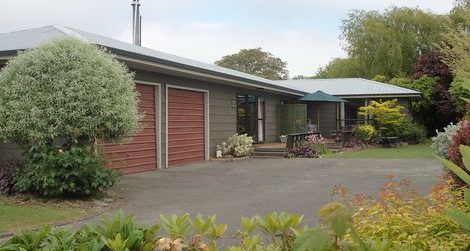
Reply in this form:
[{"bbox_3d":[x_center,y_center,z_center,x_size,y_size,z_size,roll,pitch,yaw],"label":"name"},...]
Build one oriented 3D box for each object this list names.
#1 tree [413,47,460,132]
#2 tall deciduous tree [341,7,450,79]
[{"bbox_3d":[11.800,-1.900,29.000,2.900,5.400,2.900,0,1,0],"label":"tree"},{"bbox_3d":[13.600,-4.600,42.000,9.300,10.800,8.500,0,1,0],"label":"tall deciduous tree"}]

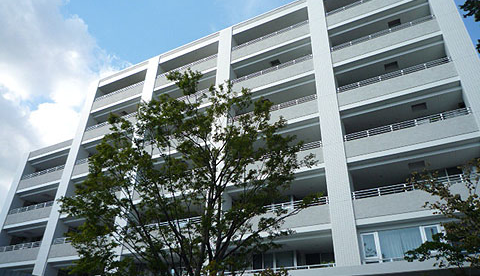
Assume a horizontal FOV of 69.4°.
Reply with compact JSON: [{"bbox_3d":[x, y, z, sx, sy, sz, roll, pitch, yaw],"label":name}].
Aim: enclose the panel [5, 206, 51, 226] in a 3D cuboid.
[{"bbox_3d":[-16.697,6.080,27.508,5.623,0.955,0.200,-14,-34,24],"label":"panel"}]

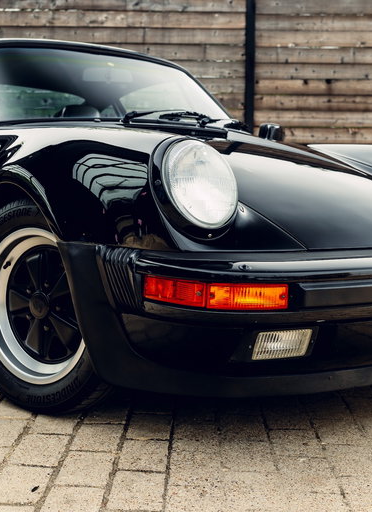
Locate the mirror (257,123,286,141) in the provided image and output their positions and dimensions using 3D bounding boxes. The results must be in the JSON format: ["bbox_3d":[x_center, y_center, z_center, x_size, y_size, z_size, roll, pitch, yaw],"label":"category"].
[{"bbox_3d":[0.428,-0.583,3.701,0.200,0.140,0.100,-3,8,-36],"label":"mirror"}]

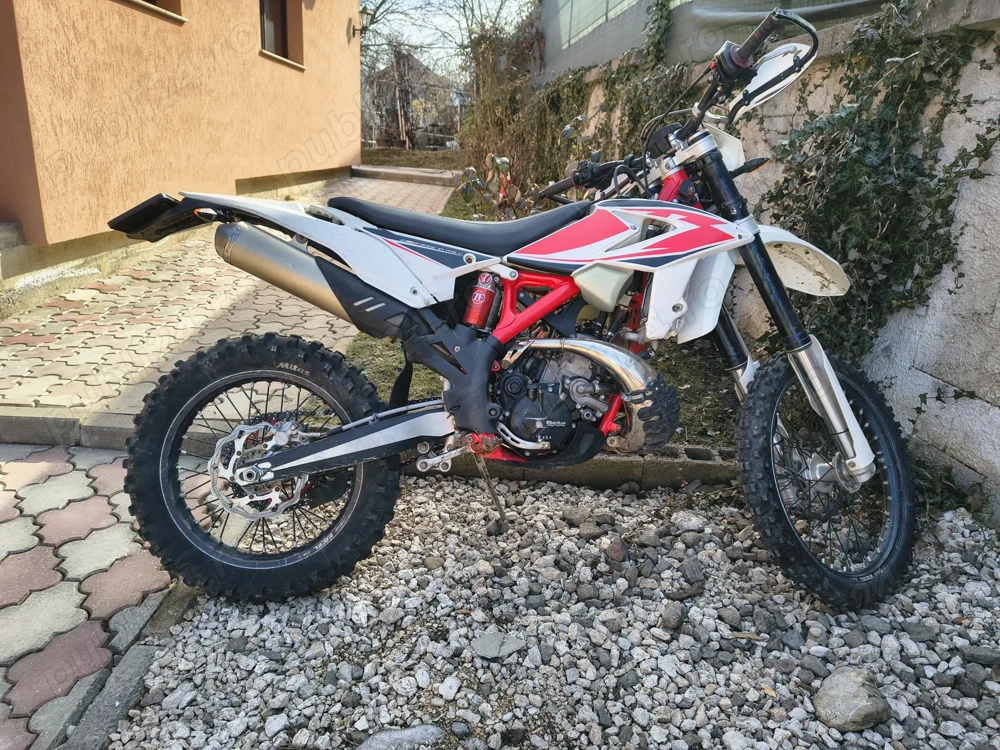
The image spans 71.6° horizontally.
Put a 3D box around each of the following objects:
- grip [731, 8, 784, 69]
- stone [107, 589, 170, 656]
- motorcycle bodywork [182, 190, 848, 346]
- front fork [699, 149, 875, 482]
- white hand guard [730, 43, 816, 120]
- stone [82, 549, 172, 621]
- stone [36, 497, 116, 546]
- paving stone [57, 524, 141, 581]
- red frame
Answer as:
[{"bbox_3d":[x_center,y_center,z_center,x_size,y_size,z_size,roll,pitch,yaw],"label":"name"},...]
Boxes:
[{"bbox_3d":[0.584,-0.763,1.569,0.052,0.052,0.125,-24,-9,-24],"label":"grip"},{"bbox_3d":[-0.849,0.582,1.595,0.090,0.060,0.214,2,20,-2],"label":"stone"},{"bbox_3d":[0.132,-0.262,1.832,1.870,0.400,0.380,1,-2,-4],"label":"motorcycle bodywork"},{"bbox_3d":[0.688,-0.125,1.849,0.150,0.960,0.270,-25,0,-35],"label":"front fork"},{"bbox_3d":[0.629,-0.695,1.640,0.065,0.100,0.250,-10,-10,-35],"label":"white hand guard"},{"bbox_3d":[-0.906,0.529,1.689,0.220,0.060,0.264,2,20,-2],"label":"stone"},{"bbox_3d":[-1.173,0.428,1.931,0.220,0.060,0.264,2,20,-2],"label":"stone"},{"bbox_3d":[-1.036,0.479,1.808,0.220,0.060,0.264,2,20,-2],"label":"paving stone"},{"bbox_3d":[0.243,-0.166,1.802,0.600,0.770,0.260,1,-2,-4],"label":"red frame"}]

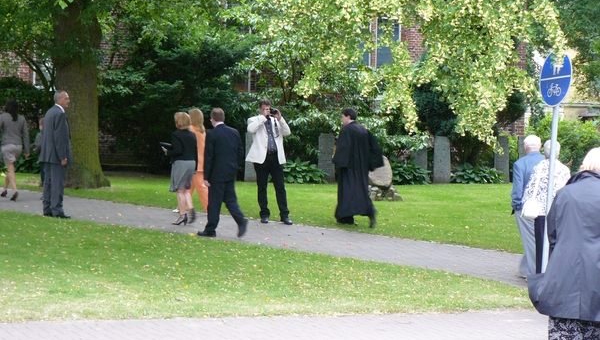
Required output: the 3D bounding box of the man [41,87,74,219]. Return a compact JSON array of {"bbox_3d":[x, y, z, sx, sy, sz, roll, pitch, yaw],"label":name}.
[{"bbox_3d":[-3.512,-0.227,21.000,0.360,1.839,0.520,0,3,-22],"label":"man"}]

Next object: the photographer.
[{"bbox_3d":[-0.445,-0.120,20.900,0.640,1.790,0.450,0,3,-18],"label":"photographer"}]

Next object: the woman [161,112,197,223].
[{"bbox_3d":[-1.707,-0.021,20.800,0.480,1.614,0.450,3,4,42],"label":"woman"}]

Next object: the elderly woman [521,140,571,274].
[{"bbox_3d":[2.788,0.442,16.500,0.560,1.575,0.380,0,3,-20],"label":"elderly woman"}]

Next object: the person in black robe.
[{"bbox_3d":[0.837,-0.036,21.200,0.660,1.718,0.620,2,3,30],"label":"person in black robe"}]

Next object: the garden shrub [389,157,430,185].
[{"bbox_3d":[2.146,0.025,28.800,0.880,0.544,0.800,1,3,0],"label":"garden shrub"}]

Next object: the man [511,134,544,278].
[{"bbox_3d":[2.644,0.416,16.700,0.540,1.657,0.450,0,3,-23],"label":"man"}]

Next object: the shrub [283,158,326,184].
[{"bbox_3d":[0.049,0.015,28.800,0.980,0.524,0.850,1,3,0],"label":"shrub"}]

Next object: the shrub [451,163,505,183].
[{"bbox_3d":[3.531,0.074,28.800,1.080,0.405,0.900,1,3,0],"label":"shrub"}]

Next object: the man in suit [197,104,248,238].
[{"bbox_3d":[-1.059,0.034,19.900,0.650,1.763,0.560,3,4,42],"label":"man in suit"}]

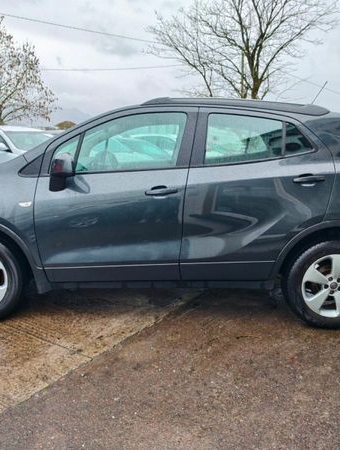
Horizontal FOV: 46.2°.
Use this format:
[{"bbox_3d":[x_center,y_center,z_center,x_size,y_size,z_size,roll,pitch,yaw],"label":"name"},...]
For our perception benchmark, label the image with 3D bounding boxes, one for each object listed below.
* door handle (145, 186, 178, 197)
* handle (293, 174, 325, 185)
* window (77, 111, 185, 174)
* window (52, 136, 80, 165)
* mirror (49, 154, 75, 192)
[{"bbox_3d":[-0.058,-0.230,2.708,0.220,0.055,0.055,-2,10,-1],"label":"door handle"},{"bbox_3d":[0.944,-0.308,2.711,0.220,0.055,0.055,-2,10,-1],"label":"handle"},{"bbox_3d":[-0.275,-0.582,2.779,0.764,0.437,0.080,1,-15,-1],"label":"window"},{"bbox_3d":[-0.714,-0.487,2.736,0.200,0.250,0.045,2,-7,6],"label":"window"},{"bbox_3d":[-0.710,-0.337,2.611,0.140,0.215,0.220,1,11,-1],"label":"mirror"}]

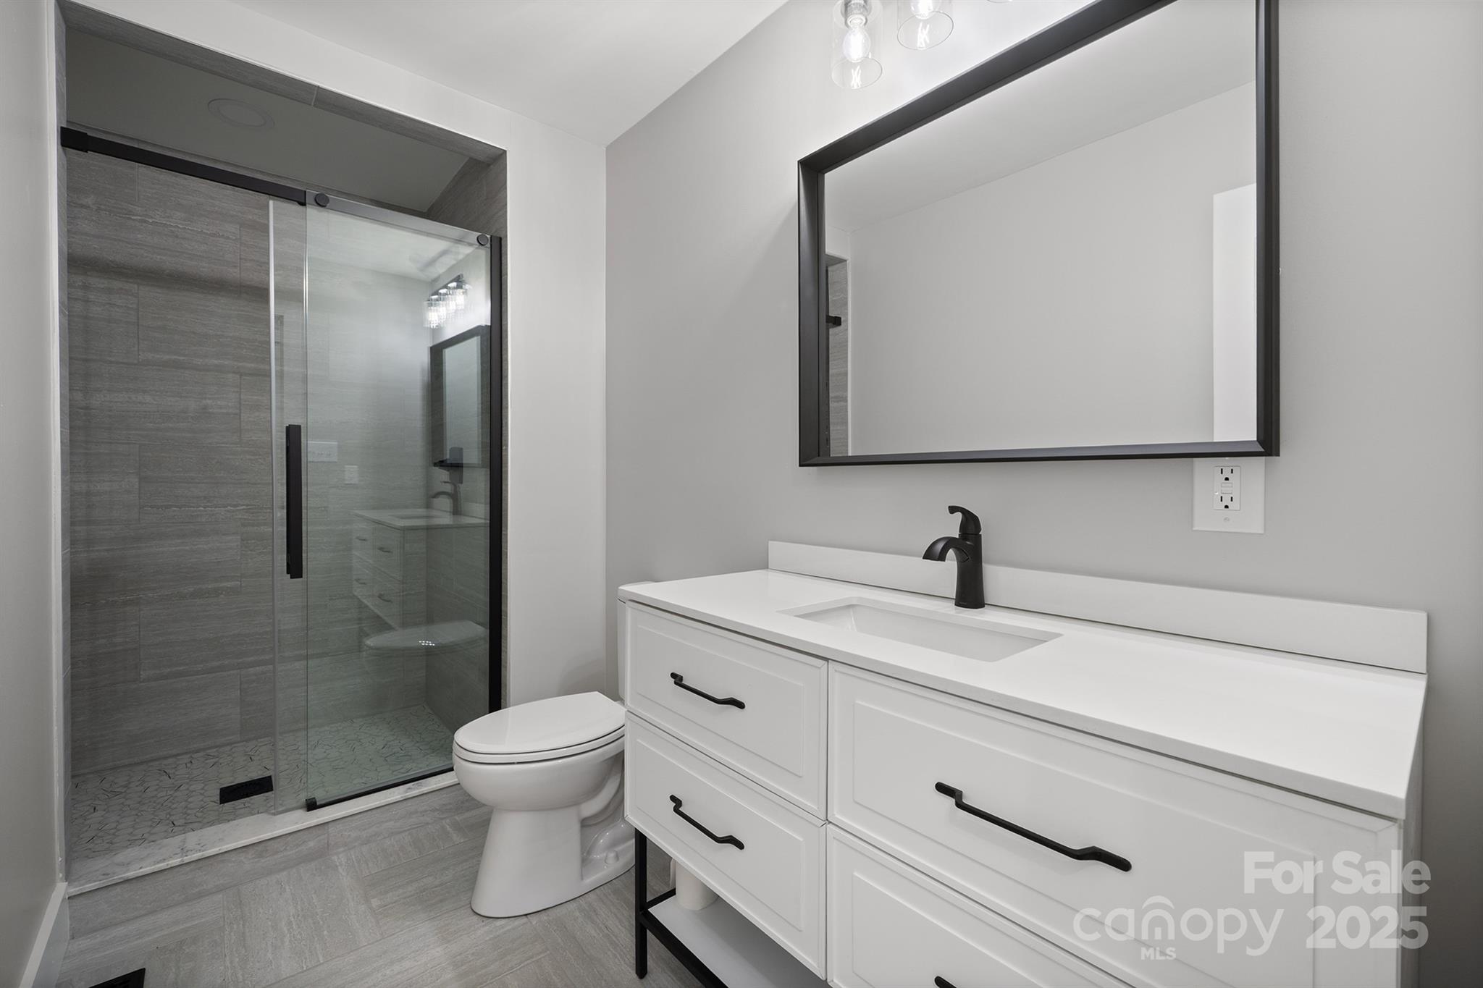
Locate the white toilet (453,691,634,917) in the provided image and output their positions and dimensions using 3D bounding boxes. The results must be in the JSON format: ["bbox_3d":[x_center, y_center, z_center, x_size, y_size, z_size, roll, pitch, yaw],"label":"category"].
[{"bbox_3d":[-0.399,0.652,1.706,0.750,0.715,0.440,0,1,-41],"label":"white toilet"}]

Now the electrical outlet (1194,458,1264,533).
[{"bbox_3d":[0.748,-0.006,0.950,0.008,0.128,0.088,0,1,-41],"label":"electrical outlet"}]

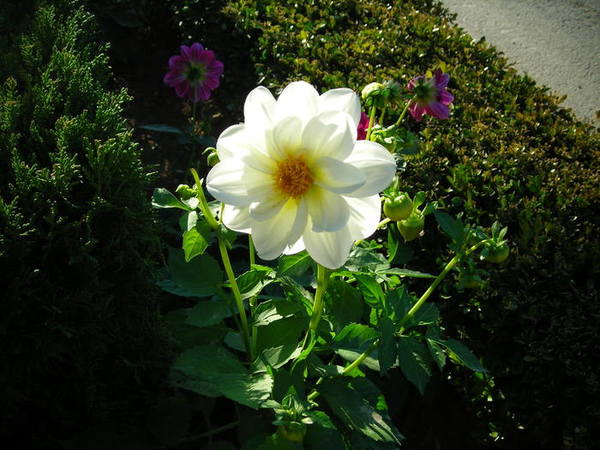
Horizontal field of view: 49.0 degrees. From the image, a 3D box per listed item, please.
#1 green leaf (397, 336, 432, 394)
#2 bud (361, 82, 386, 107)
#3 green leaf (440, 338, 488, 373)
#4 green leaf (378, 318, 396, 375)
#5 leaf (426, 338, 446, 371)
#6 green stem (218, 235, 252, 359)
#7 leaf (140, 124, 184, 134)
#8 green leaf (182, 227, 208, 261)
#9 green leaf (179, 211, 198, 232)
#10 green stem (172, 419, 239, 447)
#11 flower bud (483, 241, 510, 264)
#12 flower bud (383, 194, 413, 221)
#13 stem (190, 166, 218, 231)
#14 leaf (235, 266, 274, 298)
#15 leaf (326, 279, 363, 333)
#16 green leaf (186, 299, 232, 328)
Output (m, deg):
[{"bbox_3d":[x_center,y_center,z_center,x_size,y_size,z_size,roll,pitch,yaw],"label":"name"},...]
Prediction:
[{"bbox_3d":[0.094,0.115,0.540,0.029,0.046,0.017,0,35,0],"label":"green leaf"},{"bbox_3d":[0.065,-0.114,0.580,0.021,0.021,0.021,6,21,0],"label":"bud"},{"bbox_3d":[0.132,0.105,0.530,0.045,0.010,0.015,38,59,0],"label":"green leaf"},{"bbox_3d":[0.069,0.095,0.520,0.014,0.043,0.017,0,35,0],"label":"green leaf"},{"bbox_3d":[0.114,0.108,0.550,0.017,0.023,0.014,0,35,0],"label":"leaf"},{"bbox_3d":[-0.049,0.054,0.500,0.007,0.114,0.007,-7,29,5],"label":"green stem"},{"bbox_3d":[-0.192,-0.133,0.920,0.061,0.007,0.020,0,35,0],"label":"leaf"},{"bbox_3d":[-0.083,0.014,0.522,0.019,0.007,0.027,7,79,7],"label":"green leaf"},{"bbox_3d":[-0.081,-0.003,0.480,0.015,0.013,0.010,0,35,0],"label":"green leaf"},{"bbox_3d":[-0.093,0.203,0.640,0.070,0.006,0.006,-21,0,12],"label":"green stem"},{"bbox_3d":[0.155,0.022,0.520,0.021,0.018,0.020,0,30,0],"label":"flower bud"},{"bbox_3d":[0.074,-0.013,0.500,0.022,0.020,0.021,0,35,0],"label":"flower bud"},{"bbox_3d":[-0.072,-0.019,0.495,0.007,0.050,0.007,-16,23,0],"label":"stem"},{"bbox_3d":[-0.038,0.047,0.547,0.035,0.009,0.021,-34,42,-25],"label":"leaf"},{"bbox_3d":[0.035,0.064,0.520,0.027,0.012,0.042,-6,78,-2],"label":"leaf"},{"bbox_3d":[-0.087,0.084,0.630,0.049,0.009,0.026,-20,40,-37],"label":"green leaf"}]

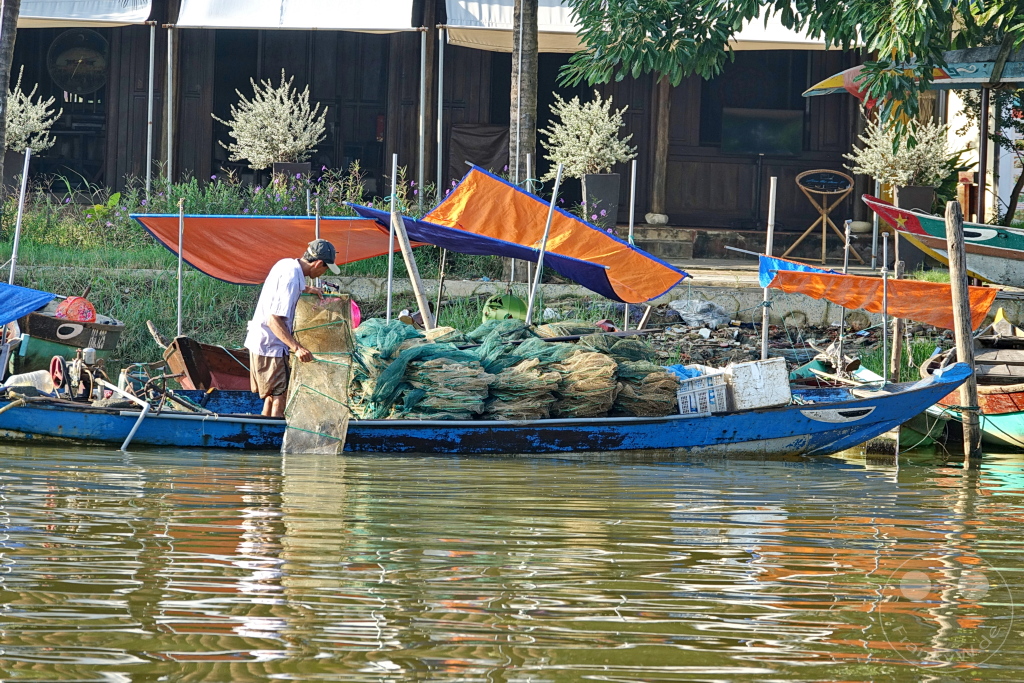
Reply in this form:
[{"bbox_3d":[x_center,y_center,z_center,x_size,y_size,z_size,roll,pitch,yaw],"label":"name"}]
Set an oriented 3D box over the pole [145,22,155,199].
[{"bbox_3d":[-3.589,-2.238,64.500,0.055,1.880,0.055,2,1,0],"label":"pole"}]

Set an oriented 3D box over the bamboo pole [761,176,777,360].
[{"bbox_3d":[1.792,-0.461,45.500,0.050,1.380,0.050,3,1,0],"label":"bamboo pole"}]

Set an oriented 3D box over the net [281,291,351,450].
[{"bbox_3d":[-1.254,0.213,42.000,0.440,1.040,0.280,1,1,6],"label":"net"}]

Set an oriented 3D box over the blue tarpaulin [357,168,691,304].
[{"bbox_3d":[0.039,-0.750,46.100,2.150,0.930,1.250,0,2,15],"label":"blue tarpaulin"}]

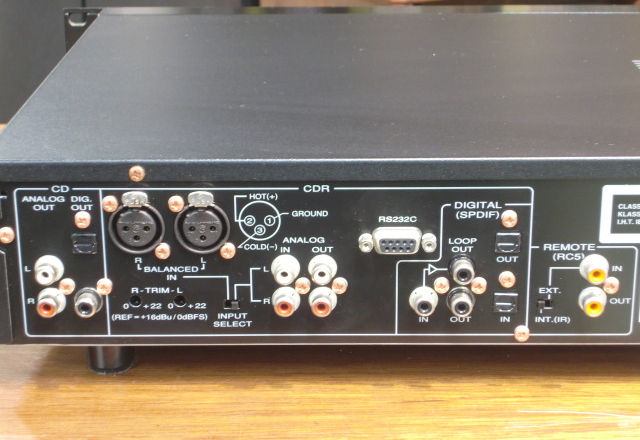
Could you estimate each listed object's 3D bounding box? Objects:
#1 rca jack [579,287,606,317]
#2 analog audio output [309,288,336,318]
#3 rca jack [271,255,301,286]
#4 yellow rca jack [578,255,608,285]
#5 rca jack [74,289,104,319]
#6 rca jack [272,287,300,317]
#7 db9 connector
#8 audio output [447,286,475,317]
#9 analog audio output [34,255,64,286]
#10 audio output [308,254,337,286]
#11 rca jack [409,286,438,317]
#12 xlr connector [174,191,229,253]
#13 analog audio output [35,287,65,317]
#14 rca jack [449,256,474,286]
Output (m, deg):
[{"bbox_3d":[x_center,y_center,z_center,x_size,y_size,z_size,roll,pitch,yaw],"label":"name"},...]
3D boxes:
[{"bbox_3d":[0.110,0.033,0.585,0.012,0.012,0.009,0,20,0],"label":"rca jack"},{"bbox_3d":[0.001,0.034,0.592,0.012,0.012,0.009,0,19,1],"label":"analog audio output"},{"bbox_3d":[-0.014,0.021,0.587,0.012,0.012,0.009,0,19,1],"label":"rca jack"},{"bbox_3d":[0.110,0.020,0.580,0.012,0.012,0.009,0,20,0],"label":"yellow rca jack"},{"bbox_3d":[-0.094,0.035,0.593,0.012,0.012,0.009,0,19,1],"label":"rca jack"},{"bbox_3d":[-0.014,0.034,0.592,0.012,0.012,0.009,0,19,1],"label":"rca jack"},{"bbox_3d":[0.031,0.009,0.578,0.020,0.010,0.006,0,20,0],"label":"db9 connector"},{"bbox_3d":[0.057,0.034,0.591,0.012,0.012,0.009,0,19,1],"label":"audio output"},{"bbox_3d":[-0.108,0.021,0.582,0.012,0.012,0.009,0,20,0],"label":"analog audio output"},{"bbox_3d":[0.001,0.021,0.587,0.012,0.012,0.009,0,19,1],"label":"audio output"},{"bbox_3d":[0.042,0.034,0.591,0.012,0.012,0.009,0,19,1],"label":"rca jack"},{"bbox_3d":[-0.046,0.001,0.576,0.022,0.024,0.006,0,20,0],"label":"xlr connector"},{"bbox_3d":[-0.108,0.034,0.587,0.012,0.012,0.009,0,20,0],"label":"analog audio output"},{"bbox_3d":[0.057,0.021,0.586,0.011,0.011,0.009,0,19,1],"label":"rca jack"}]

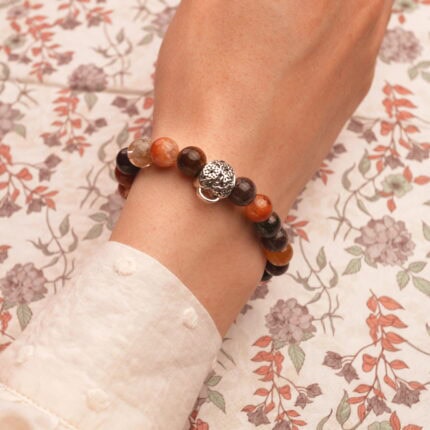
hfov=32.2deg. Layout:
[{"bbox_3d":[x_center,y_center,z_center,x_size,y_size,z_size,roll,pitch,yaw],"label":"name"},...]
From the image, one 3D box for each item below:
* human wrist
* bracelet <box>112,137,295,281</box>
[{"bbox_3d":[-0.010,0.013,0.267,0.058,0.041,0.044,33,62,-14],"label":"human wrist"},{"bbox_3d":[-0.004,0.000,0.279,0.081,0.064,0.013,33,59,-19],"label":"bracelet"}]

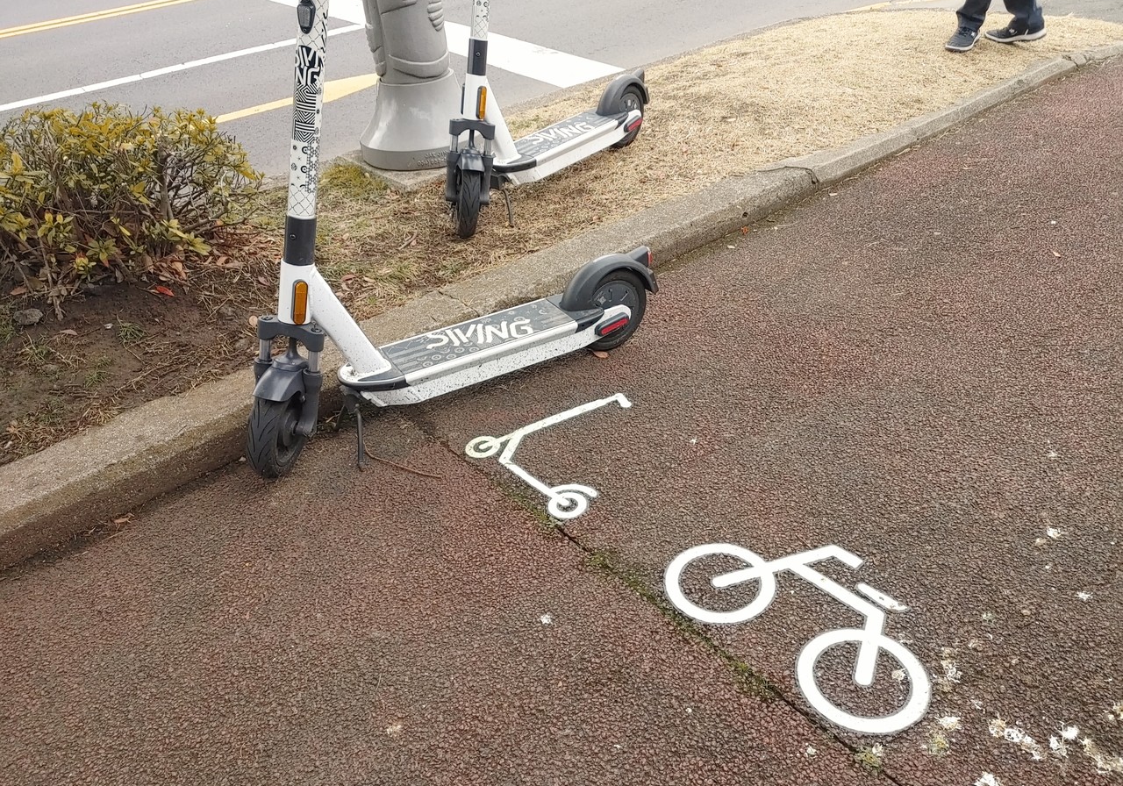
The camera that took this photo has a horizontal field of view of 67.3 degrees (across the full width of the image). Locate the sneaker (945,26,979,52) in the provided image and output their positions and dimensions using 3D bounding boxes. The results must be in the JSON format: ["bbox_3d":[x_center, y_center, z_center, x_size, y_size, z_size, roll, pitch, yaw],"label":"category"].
[{"bbox_3d":[2.051,-1.827,4.276,0.107,0.108,0.288,24,51,39],"label":"sneaker"}]

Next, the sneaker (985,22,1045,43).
[{"bbox_3d":[2.322,-1.859,4.301,0.288,0.108,0.107,0,33,15],"label":"sneaker"}]

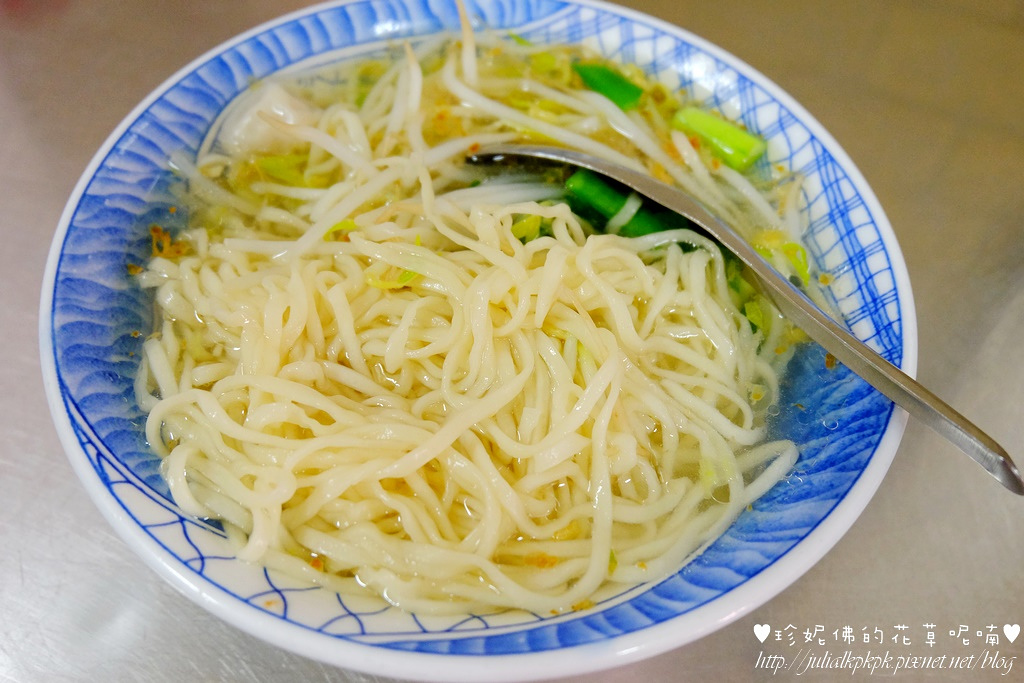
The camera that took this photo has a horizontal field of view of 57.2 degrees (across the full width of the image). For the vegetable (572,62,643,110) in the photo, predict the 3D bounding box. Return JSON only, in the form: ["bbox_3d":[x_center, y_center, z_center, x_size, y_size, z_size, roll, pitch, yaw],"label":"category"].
[{"bbox_3d":[0.029,-0.079,0.285,0.024,0.005,0.009,39,61,22],"label":"vegetable"}]

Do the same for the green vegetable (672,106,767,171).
[{"bbox_3d":[0.060,-0.060,0.269,0.026,0.009,0.009,32,59,18],"label":"green vegetable"}]

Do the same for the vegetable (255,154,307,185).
[{"bbox_3d":[-0.062,-0.047,0.256,0.017,0.004,0.007,23,57,13],"label":"vegetable"}]

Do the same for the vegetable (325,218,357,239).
[{"bbox_3d":[-0.044,-0.029,0.238,0.010,0.004,0.005,-28,61,-21],"label":"vegetable"}]

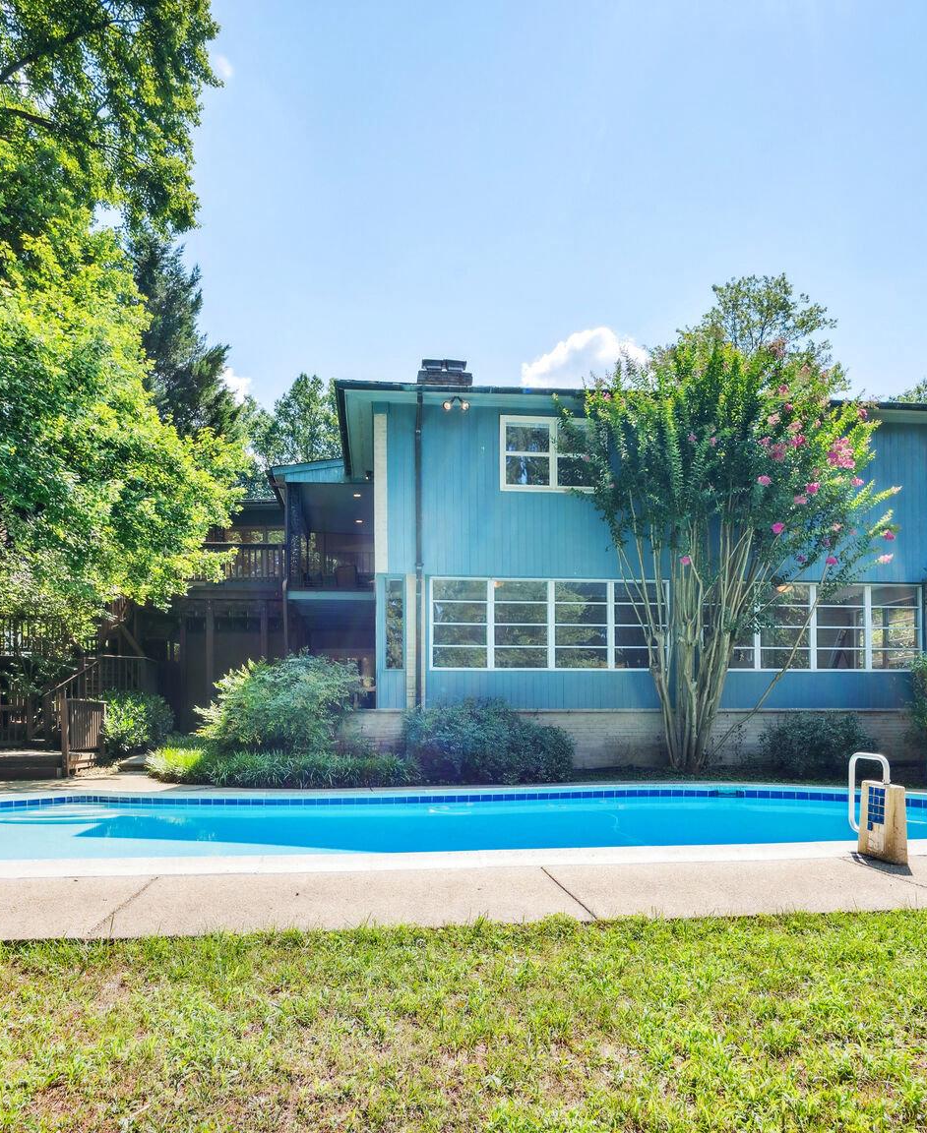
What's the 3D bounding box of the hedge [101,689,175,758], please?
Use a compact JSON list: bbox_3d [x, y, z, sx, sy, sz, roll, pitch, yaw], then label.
[{"bbox_3d":[-6.078,2.946,13.200,1.300,1.250,1.250,1,-6,-6],"label":"hedge"}]

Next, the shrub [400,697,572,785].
[{"bbox_3d":[0.364,2.570,10.500,2.500,1.200,1.650,1,-6,-6],"label":"shrub"}]

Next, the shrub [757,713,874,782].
[{"bbox_3d":[5.616,2.819,11.300,1.750,0.950,1.300,1,-6,-6],"label":"shrub"}]

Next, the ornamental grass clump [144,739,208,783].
[{"bbox_3d":[-4.201,2.840,10.300,0.900,0.430,0.850,0,-6,-5],"label":"ornamental grass clump"}]

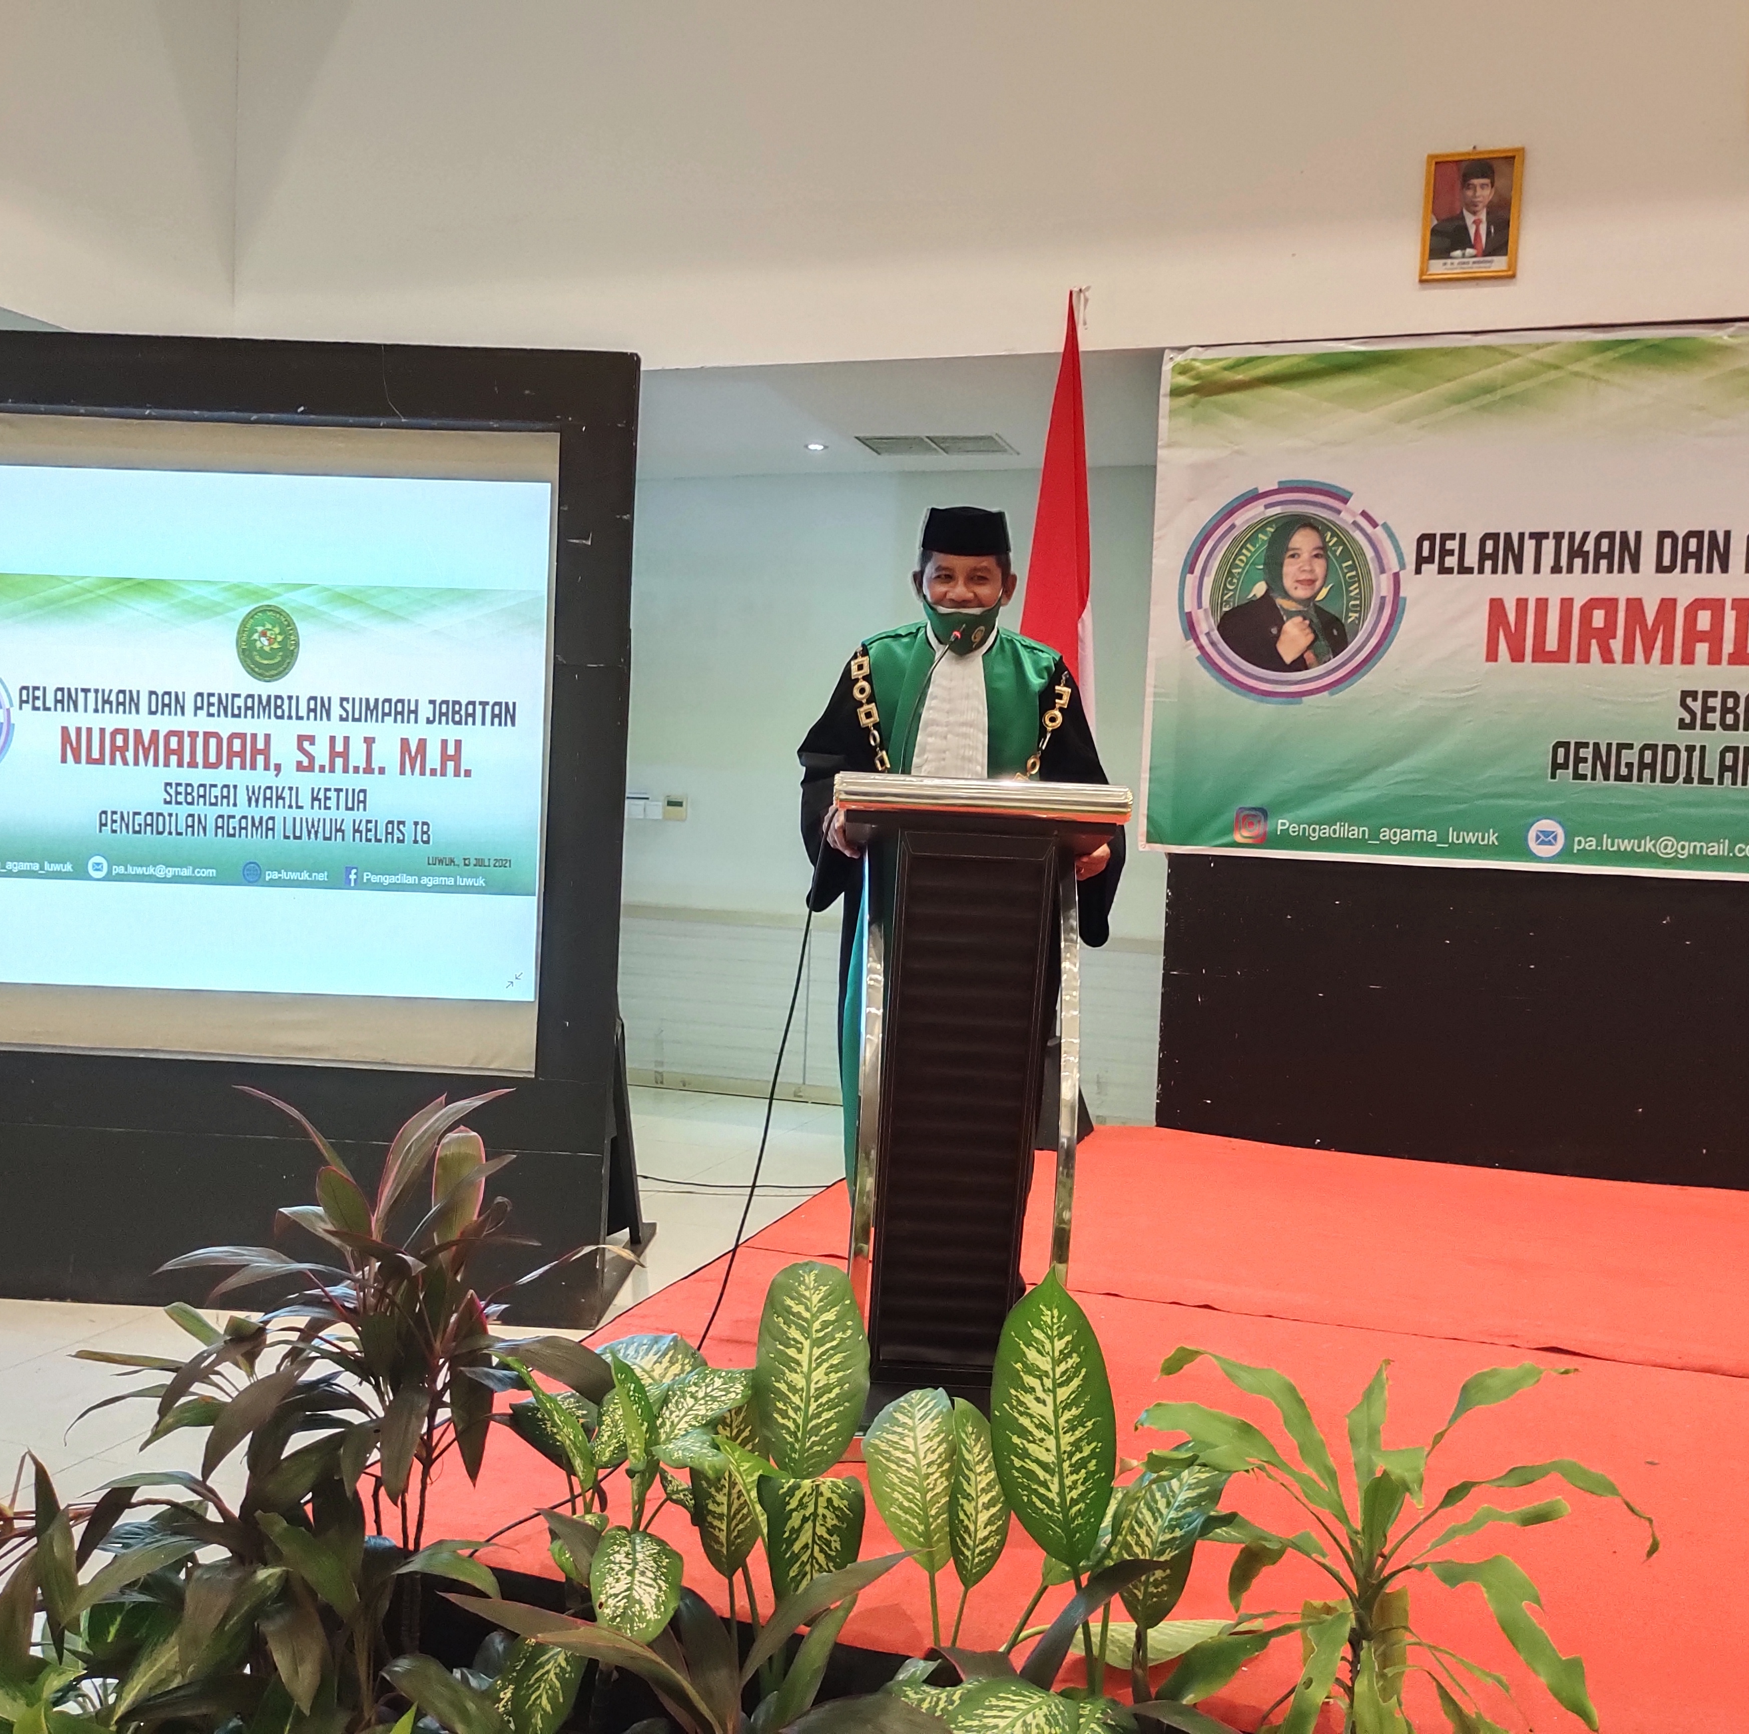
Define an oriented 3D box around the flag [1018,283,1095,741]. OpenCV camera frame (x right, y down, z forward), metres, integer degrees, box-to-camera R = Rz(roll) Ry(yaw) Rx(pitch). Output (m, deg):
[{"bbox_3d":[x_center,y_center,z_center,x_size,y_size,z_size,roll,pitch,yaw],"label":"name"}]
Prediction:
[{"bbox_3d":[0.503,-0.913,4.700,0.260,1.400,0.200,3,3,3],"label":"flag"}]

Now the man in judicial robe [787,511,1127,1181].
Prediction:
[{"bbox_3d":[0.165,0.106,3.512,0.660,1.702,0.500,3,3,3],"label":"man in judicial robe"}]

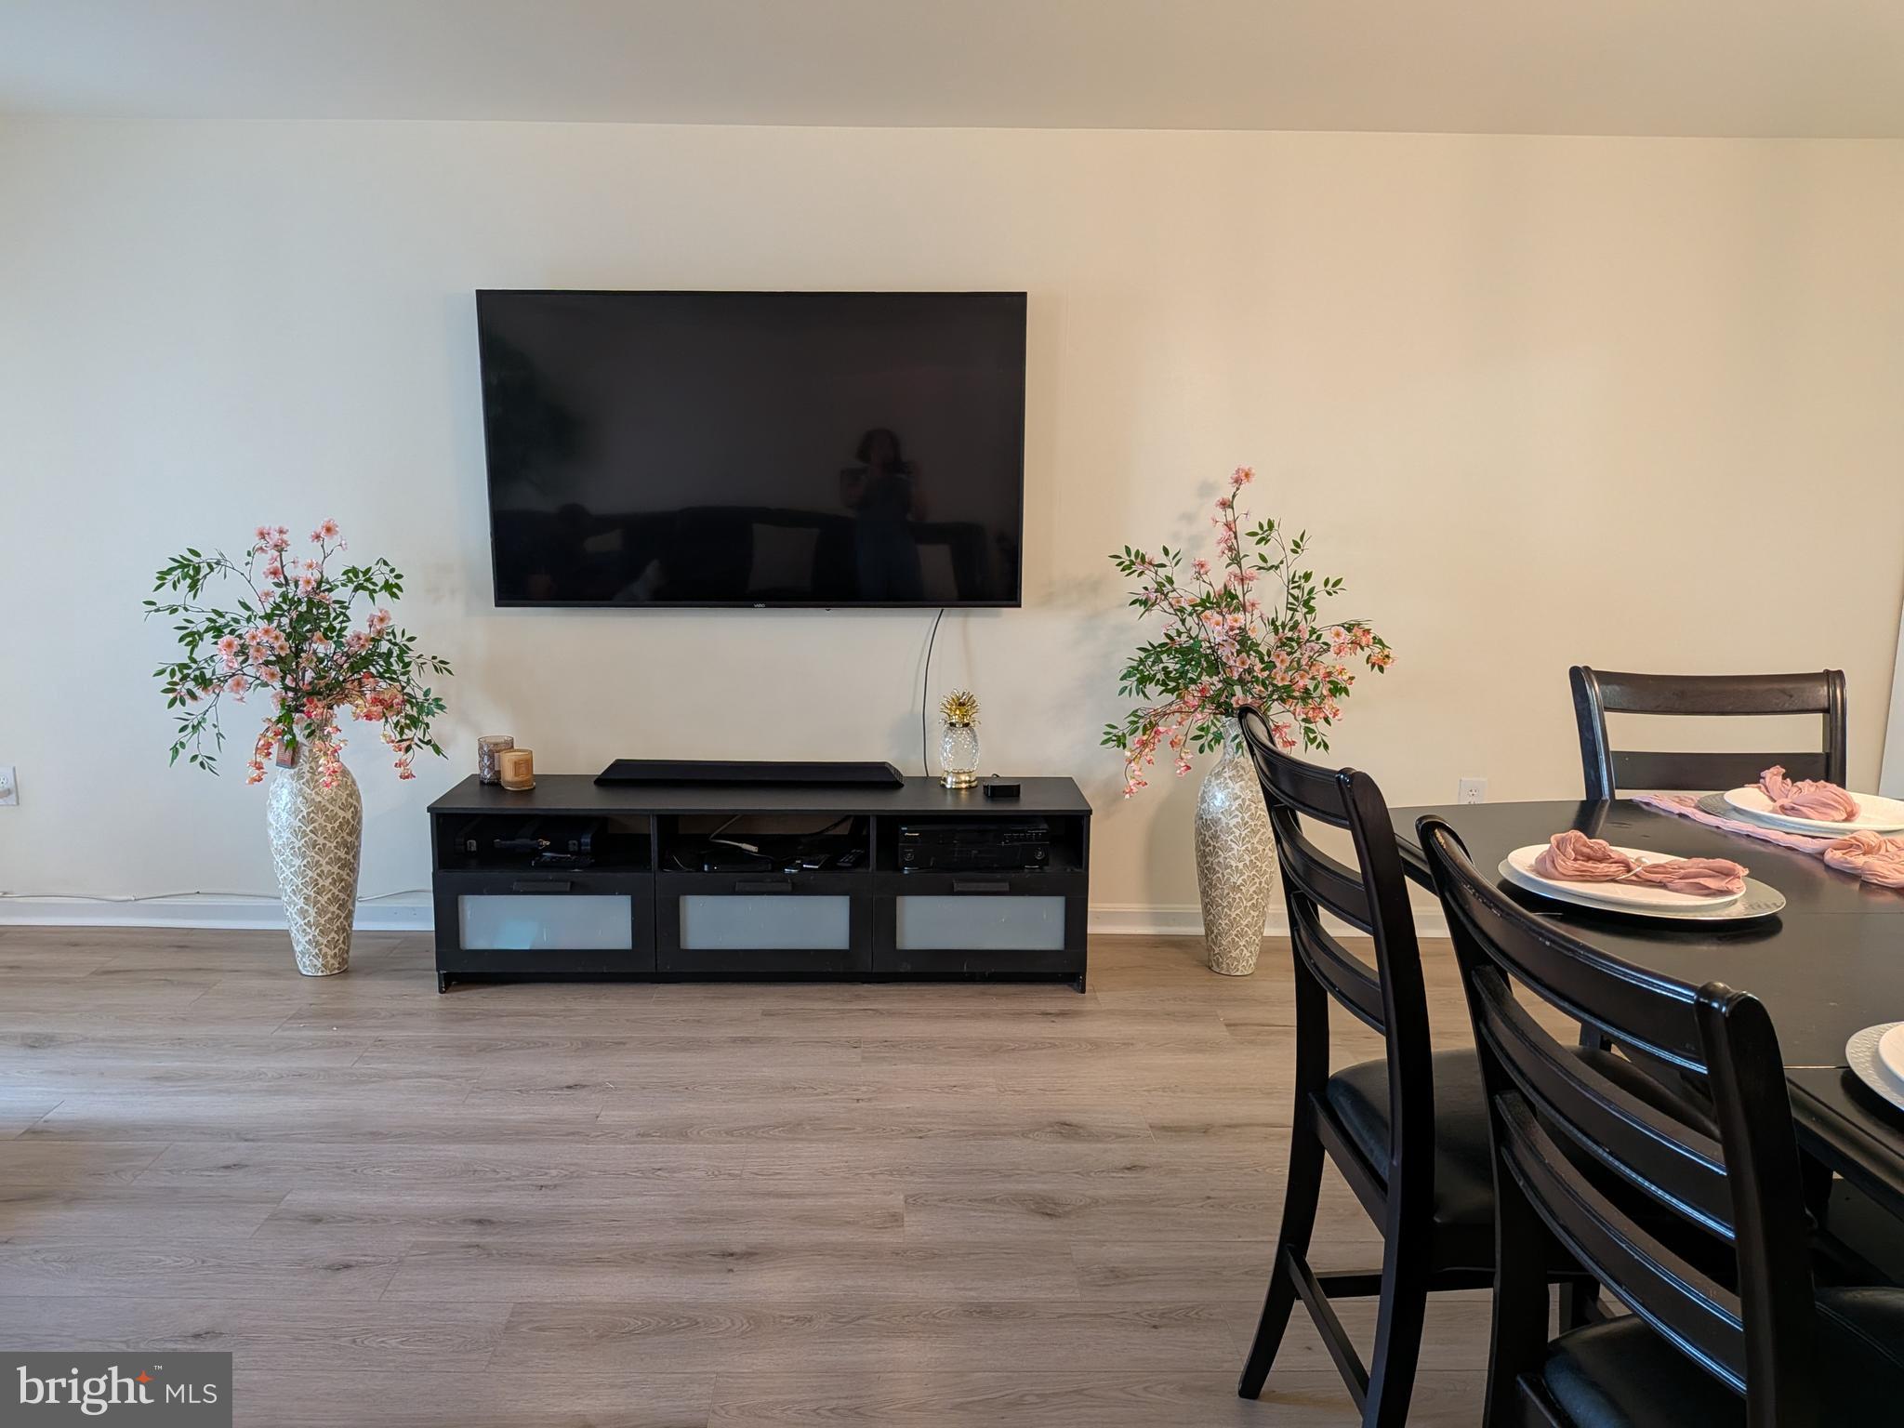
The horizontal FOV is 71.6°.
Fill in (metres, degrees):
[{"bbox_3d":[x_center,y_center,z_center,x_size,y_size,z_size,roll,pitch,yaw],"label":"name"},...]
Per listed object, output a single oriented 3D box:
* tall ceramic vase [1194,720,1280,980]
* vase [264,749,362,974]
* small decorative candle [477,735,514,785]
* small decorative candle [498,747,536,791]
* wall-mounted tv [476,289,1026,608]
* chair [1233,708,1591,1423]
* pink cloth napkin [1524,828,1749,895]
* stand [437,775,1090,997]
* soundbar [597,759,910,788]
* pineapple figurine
[{"bbox_3d":[0.832,0.383,3.829,0.235,0.755,0.235,1,9,0],"label":"tall ceramic vase"},{"bbox_3d":[-1.821,0.376,3.753,0.240,0.740,0.240,1,9,0],"label":"vase"},{"bbox_3d":[-1.343,0.138,3.869,0.095,0.122,0.095,1,9,0],"label":"small decorative candle"},{"bbox_3d":[-1.252,0.160,3.791,0.095,0.105,0.095,1,9,0],"label":"small decorative candle"},{"bbox_3d":[-0.568,-0.767,3.884,1.565,0.905,0.075,0,11,-2],"label":"wall-mounted tv"},{"bbox_3d":[0.694,0.559,1.762,0.570,1.070,0.470,0,9,-4],"label":"chair"},{"bbox_3d":[0.838,0.178,1.630,0.230,0.052,0.095,4,10,18],"label":"pink cloth napkin"},{"bbox_3d":[-0.525,0.483,3.827,1.800,0.530,0.410,0,9,-2],"label":"stand"},{"bbox_3d":[-0.586,0.174,3.890,0.900,0.060,0.110,0,9,-1],"label":"soundbar"},{"bbox_3d":[0.026,0.077,3.859,0.125,0.274,0.125,1,9,0],"label":"pineapple figurine"}]

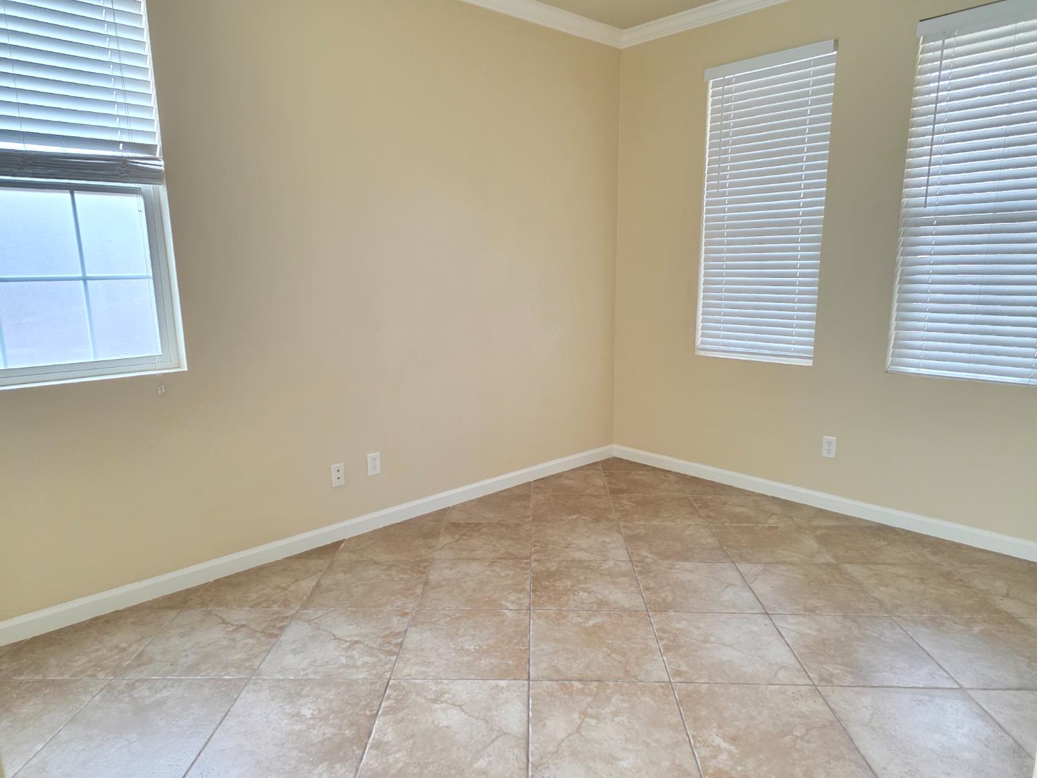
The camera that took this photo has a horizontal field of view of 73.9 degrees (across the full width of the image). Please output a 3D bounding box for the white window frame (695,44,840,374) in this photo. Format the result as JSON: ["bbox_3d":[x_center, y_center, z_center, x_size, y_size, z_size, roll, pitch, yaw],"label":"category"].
[{"bbox_3d":[1.347,-0.993,3.855,0.070,1.610,0.728,-10,14,-43],"label":"white window frame"}]

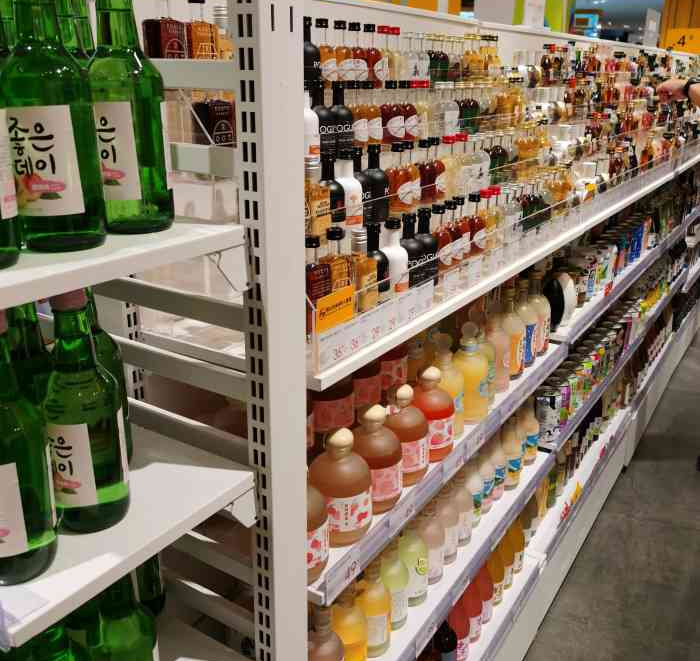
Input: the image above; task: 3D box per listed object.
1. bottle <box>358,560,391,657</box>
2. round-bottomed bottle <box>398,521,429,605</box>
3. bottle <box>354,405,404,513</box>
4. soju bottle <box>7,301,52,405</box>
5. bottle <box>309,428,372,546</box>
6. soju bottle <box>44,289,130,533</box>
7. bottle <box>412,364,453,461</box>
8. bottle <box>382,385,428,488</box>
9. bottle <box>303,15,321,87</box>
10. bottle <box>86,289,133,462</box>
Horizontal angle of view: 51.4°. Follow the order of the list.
[{"bbox_3d":[0.039,0.412,1.127,0.051,0.193,0.051,1,20,0],"label":"bottle"},{"bbox_3d":[0.110,0.375,1.234,0.051,0.193,0.051,1,20,0],"label":"round-bottomed bottle"},{"bbox_3d":[0.034,0.178,1.038,0.080,0.153,0.080,1,20,0],"label":"bottle"},{"bbox_3d":[-0.294,0.058,0.670,0.065,0.215,0.065,13,23,30],"label":"soju bottle"},{"bbox_3d":[-0.013,0.202,0.968,0.083,0.153,0.083,1,20,0],"label":"bottle"},{"bbox_3d":[-0.232,0.072,0.634,0.065,0.215,0.065,13,23,30],"label":"soju bottle"},{"bbox_3d":[0.127,0.127,1.153,0.080,0.149,0.080,1,20,0],"label":"bottle"},{"bbox_3d":[0.082,0.154,1.108,0.077,0.153,0.077,1,20,0],"label":"bottle"},{"bbox_3d":[-0.062,-0.380,1.034,0.039,0.118,0.039,13,23,30],"label":"bottle"},{"bbox_3d":[-0.261,0.038,0.728,0.065,0.215,0.065,13,23,30],"label":"bottle"}]

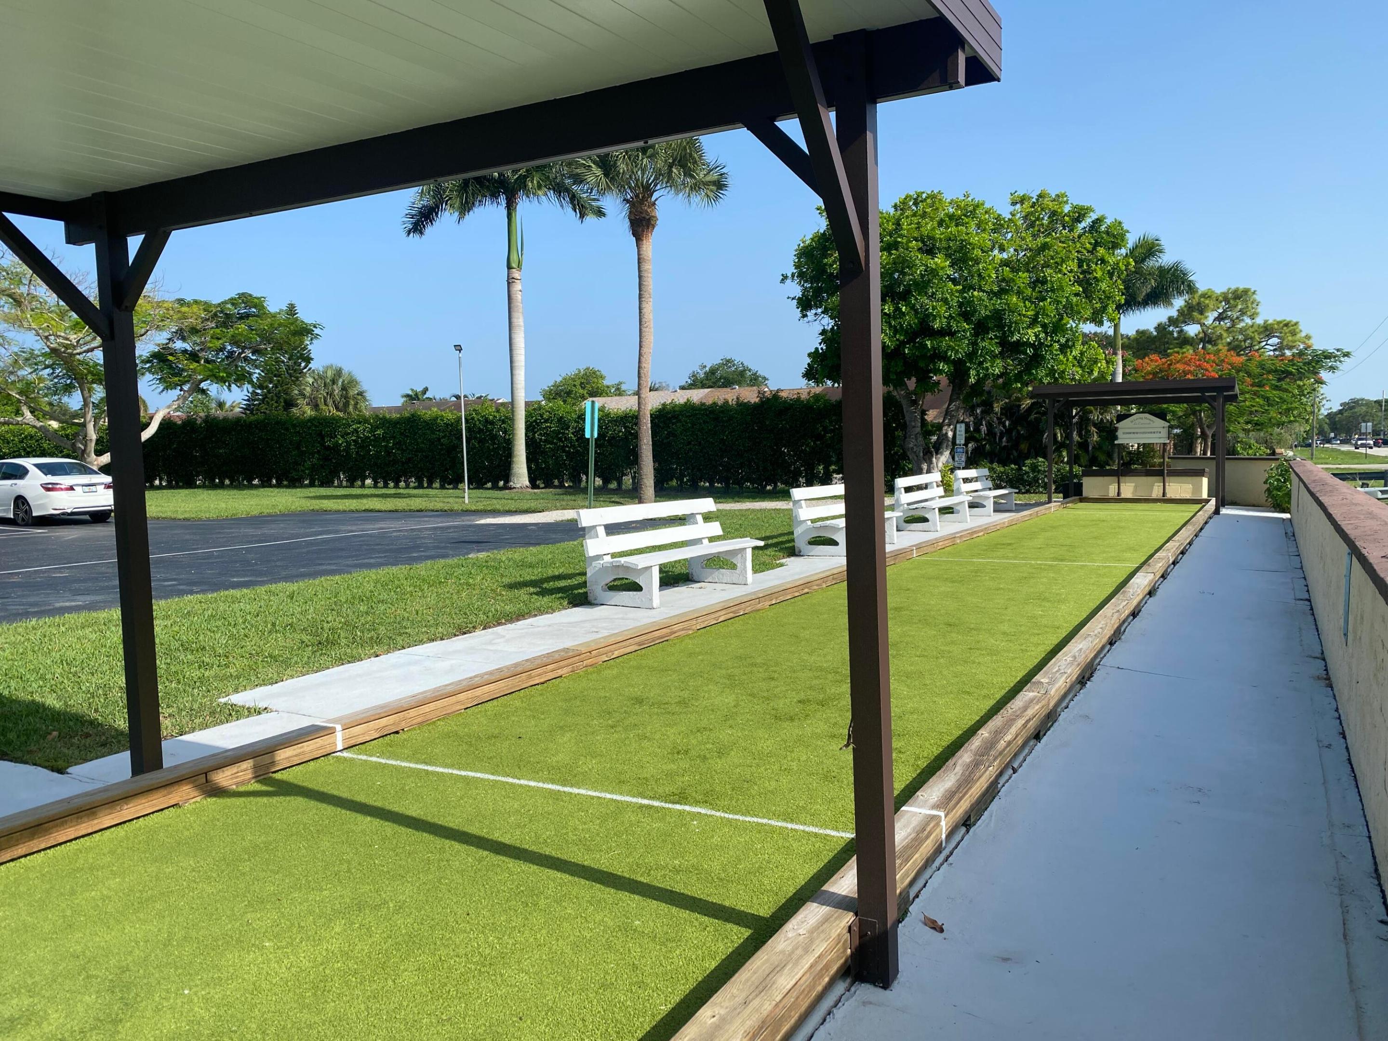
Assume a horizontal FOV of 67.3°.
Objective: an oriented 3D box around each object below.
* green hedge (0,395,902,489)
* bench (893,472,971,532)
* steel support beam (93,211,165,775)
[{"bbox_3d":[-12.866,-2.739,43.721,47.407,3.000,1.700,0,4,29],"label":"green hedge"},{"bbox_3d":[4.042,-0.320,17.575,0.763,0.852,2.462,1,4,29],"label":"bench"},{"bbox_3d":[-2.472,-0.095,4.558,0.090,2.511,0.090,0,4,29],"label":"steel support beam"}]

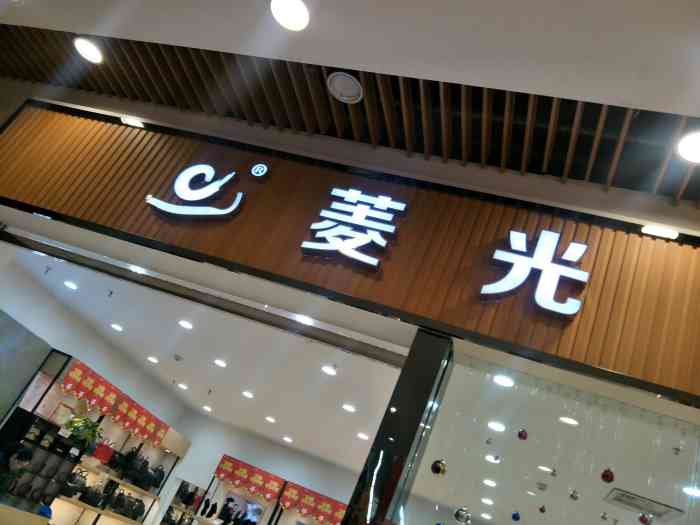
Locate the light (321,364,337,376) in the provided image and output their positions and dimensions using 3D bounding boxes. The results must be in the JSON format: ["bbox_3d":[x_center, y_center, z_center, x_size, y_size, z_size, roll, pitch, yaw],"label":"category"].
[{"bbox_3d":[-0.190,0.981,4.388,0.140,0.040,0.140,21,-25,10],"label":"light"}]

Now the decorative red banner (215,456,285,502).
[{"bbox_3d":[-1.374,2.998,6.736,0.985,0.281,0.040,15,-26,22],"label":"decorative red banner"}]

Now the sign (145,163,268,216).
[{"bbox_3d":[-1.153,-0.621,3.962,0.887,0.593,0.080,15,-26,22],"label":"sign"}]

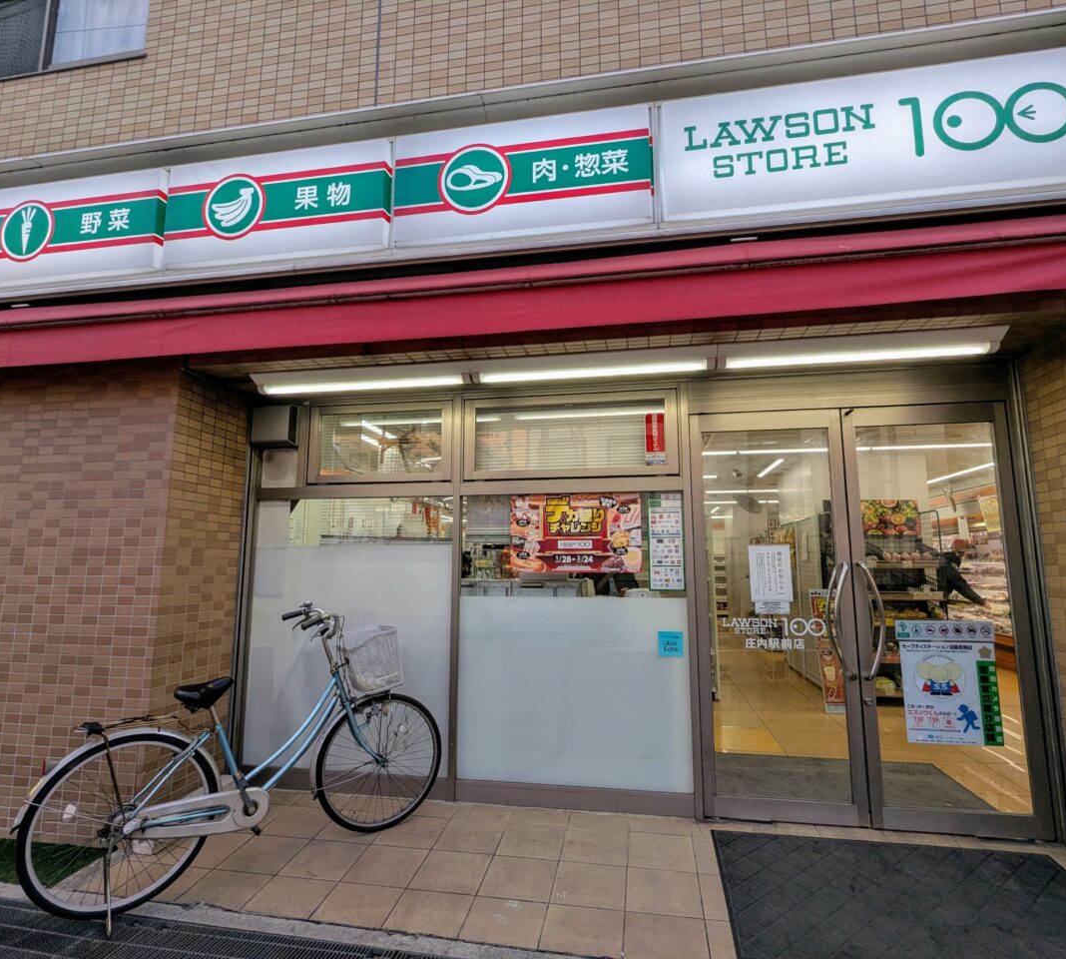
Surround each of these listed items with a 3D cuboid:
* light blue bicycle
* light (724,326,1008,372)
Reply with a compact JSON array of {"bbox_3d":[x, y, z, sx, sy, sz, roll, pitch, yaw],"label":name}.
[{"bbox_3d":[-1.175,1.153,2.694,1.800,1.120,0.580,6,-10,-40],"label":"light blue bicycle"},{"bbox_3d":[1.524,-0.599,2.806,1.250,0.095,0.170,-1,-8,9],"label":"light"}]

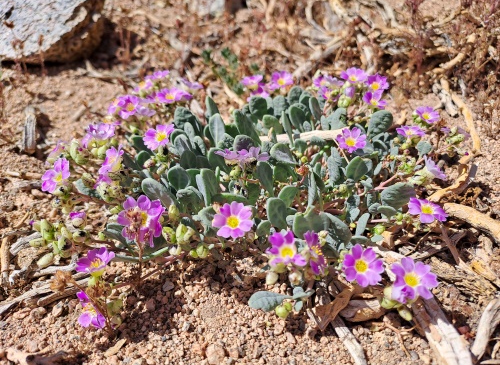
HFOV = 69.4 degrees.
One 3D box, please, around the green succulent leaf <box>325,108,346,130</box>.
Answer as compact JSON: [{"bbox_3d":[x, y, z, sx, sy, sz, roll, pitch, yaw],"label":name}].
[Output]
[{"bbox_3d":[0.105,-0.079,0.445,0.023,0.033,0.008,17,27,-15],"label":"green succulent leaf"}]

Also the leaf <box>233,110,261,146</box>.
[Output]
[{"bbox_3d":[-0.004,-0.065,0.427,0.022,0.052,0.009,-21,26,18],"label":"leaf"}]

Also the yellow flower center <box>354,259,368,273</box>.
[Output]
[{"bbox_3d":[0.085,0.064,0.274,0.010,0.004,0.010,-10,69,9],"label":"yellow flower center"}]

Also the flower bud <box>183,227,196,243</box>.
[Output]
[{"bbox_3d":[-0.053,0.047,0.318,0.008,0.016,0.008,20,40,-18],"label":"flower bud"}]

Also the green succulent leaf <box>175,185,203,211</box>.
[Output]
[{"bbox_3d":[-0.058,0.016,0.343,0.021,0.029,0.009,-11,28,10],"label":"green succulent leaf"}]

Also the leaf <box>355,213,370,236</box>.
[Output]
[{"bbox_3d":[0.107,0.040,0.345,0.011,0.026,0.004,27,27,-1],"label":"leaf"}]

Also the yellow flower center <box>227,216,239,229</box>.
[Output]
[{"bbox_3d":[-0.015,0.034,0.310,0.011,0.005,0.011,0,69,0],"label":"yellow flower center"}]

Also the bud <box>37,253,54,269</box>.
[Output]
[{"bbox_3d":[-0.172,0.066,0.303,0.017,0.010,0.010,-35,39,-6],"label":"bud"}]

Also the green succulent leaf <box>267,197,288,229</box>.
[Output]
[{"bbox_3d":[0.022,0.025,0.288,0.017,0.027,0.006,-11,18,3],"label":"green succulent leaf"}]

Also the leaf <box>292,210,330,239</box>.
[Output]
[{"bbox_3d":[0.056,0.040,0.336,0.032,0.034,0.006,0,30,0],"label":"leaf"}]

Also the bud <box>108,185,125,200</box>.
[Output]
[{"bbox_3d":[-0.113,0.008,0.305,0.013,0.013,0.012,-5,30,-20],"label":"bud"}]

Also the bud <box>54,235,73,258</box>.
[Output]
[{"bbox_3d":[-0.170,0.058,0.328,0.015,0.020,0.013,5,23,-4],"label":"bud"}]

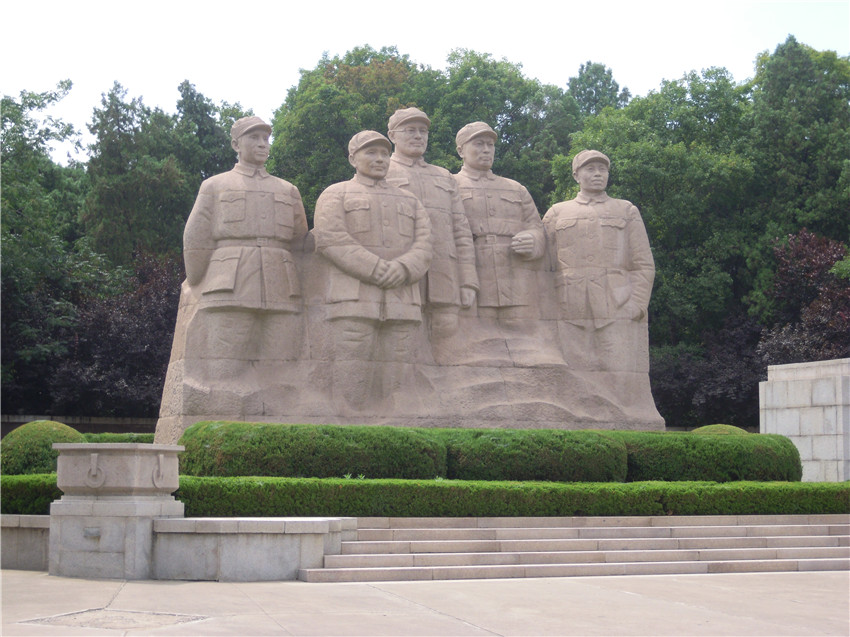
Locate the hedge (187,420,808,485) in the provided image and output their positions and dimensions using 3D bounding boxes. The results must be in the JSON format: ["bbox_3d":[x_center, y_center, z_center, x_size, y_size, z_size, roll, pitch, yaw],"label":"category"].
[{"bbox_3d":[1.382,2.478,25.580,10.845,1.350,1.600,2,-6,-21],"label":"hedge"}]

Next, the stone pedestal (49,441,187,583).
[{"bbox_3d":[-4.222,2.644,21.384,1.311,1.790,1.311,-2,-6,23],"label":"stone pedestal"}]

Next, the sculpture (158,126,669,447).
[{"bbox_3d":[-0.189,-0.259,29.862,9.563,7.650,2.400,2,-6,-21],"label":"sculpture"}]

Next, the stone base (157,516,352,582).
[{"bbox_3d":[-2.252,3.106,20.864,2.560,0.790,1.250,0,-6,1],"label":"stone base"}]

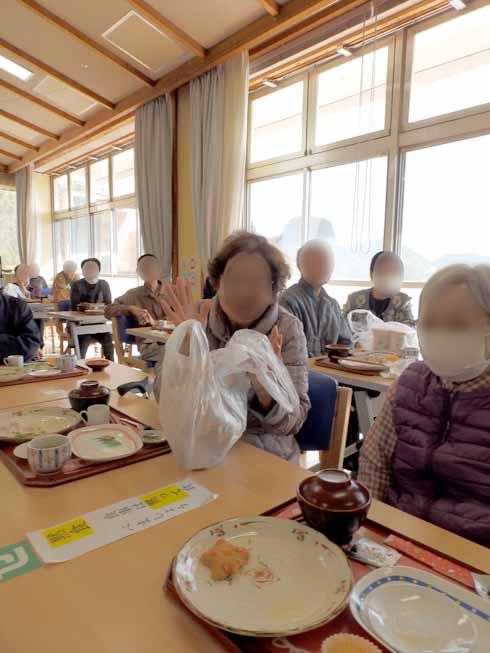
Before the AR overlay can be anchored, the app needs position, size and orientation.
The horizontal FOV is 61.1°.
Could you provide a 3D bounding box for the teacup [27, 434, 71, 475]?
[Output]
[{"bbox_3d":[-0.414,0.274,0.882,0.085,0.059,0.085,-2,7,-24],"label":"teacup"}]

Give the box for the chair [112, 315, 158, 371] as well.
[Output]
[{"bbox_3d":[-0.686,0.316,3.331,0.460,0.800,0.530,-5,9,-43],"label":"chair"}]

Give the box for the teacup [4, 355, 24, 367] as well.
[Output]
[{"bbox_3d":[-1.021,0.153,1.841,0.084,0.054,0.062,-3,8,-30],"label":"teacup"}]

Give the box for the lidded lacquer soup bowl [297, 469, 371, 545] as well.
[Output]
[{"bbox_3d":[0.133,0.270,0.627,0.110,0.095,0.110,1,7,0],"label":"lidded lacquer soup bowl"}]

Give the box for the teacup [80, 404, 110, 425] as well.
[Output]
[{"bbox_3d":[-0.415,0.249,1.153,0.083,0.052,0.062,-1,7,-19],"label":"teacup"}]

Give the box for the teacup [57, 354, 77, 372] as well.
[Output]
[{"bbox_3d":[-0.725,0.145,1.691,0.078,0.057,0.078,-5,9,-44],"label":"teacup"}]

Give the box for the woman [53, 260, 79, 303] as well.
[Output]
[{"bbox_3d":[-2.273,-0.208,5.427,0.470,1.230,0.760,-5,9,-41],"label":"woman"}]

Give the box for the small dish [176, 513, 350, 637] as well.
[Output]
[{"bbox_3d":[0.023,0.333,0.564,0.235,0.027,0.235,1,7,0],"label":"small dish"}]

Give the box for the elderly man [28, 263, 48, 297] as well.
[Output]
[{"bbox_3d":[-2.946,-0.252,6.018,0.500,1.220,0.720,-3,8,-30],"label":"elderly man"}]

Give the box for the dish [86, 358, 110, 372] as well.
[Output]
[{"bbox_3d":[-0.649,0.175,1.839,0.101,0.039,0.101,-1,7,-17],"label":"dish"}]

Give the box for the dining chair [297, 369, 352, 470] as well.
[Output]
[{"bbox_3d":[-0.033,0.547,1.315,0.530,0.790,0.470,-5,9,-44],"label":"dining chair"}]

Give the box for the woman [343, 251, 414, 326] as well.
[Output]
[{"bbox_3d":[0.683,0.219,2.251,0.460,1.250,0.740,6,8,35],"label":"woman"}]

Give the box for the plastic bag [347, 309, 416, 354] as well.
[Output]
[{"bbox_3d":[0.691,0.041,2.075,0.250,0.250,0.300,-5,9,-44],"label":"plastic bag"}]

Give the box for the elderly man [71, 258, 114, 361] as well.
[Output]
[{"bbox_3d":[-1.460,-0.011,4.150,0.500,1.230,0.720,-3,8,-31],"label":"elderly man"}]

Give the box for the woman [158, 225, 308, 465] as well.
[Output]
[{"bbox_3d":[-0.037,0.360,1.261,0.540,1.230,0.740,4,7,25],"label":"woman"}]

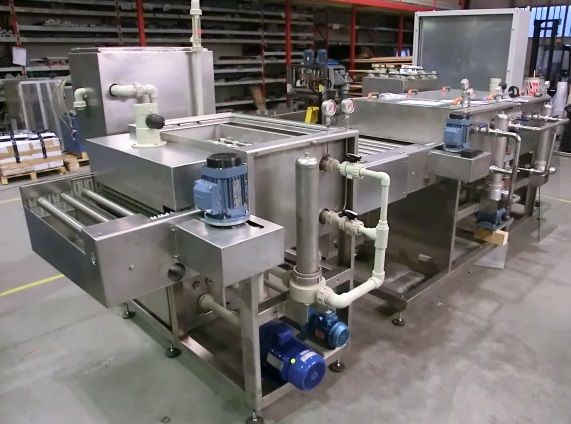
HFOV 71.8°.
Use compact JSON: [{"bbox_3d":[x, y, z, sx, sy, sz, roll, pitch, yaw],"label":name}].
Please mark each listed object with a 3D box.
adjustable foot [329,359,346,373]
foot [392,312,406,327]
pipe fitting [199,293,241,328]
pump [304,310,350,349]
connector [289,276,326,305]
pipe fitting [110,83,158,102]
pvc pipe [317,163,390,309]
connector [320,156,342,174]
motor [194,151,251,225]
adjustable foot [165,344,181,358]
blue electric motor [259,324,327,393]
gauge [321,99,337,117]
[{"bbox_3d":[0.290,0.837,2.196,0.086,0.060,0.085,0,19,0],"label":"adjustable foot"},{"bbox_3d":[0.741,0.676,2.555,0.083,0.069,0.082,-18,26,-42],"label":"foot"},{"bbox_3d":[-0.358,0.568,2.253,0.067,0.071,0.350,-18,26,-42],"label":"pipe fitting"},{"bbox_3d":[0.247,0.640,2.189,0.124,0.188,0.197,-18,26,-42],"label":"pump"},{"bbox_3d":[0.087,0.325,1.654,0.140,0.087,0.139,-18,26,-42],"label":"connector"},{"bbox_3d":[-0.713,-0.551,1.846,0.057,0.086,0.418,-18,26,-42],"label":"pipe fitting"},{"bbox_3d":[0.239,0.089,1.625,0.314,0.494,0.226,-18,26,-42],"label":"pvc pipe"},{"bbox_3d":[0.199,-0.204,1.745,0.057,0.060,0.098,-18,26,-42],"label":"connector"},{"bbox_3d":[-0.208,-0.076,1.314,0.160,0.215,0.183,14,23,39],"label":"motor"},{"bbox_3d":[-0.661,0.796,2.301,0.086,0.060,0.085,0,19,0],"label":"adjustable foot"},{"bbox_3d":[0.029,0.716,1.965,0.169,0.235,0.300,-18,26,-42],"label":"blue electric motor"},{"bbox_3d":[0.190,-0.458,1.727,0.067,0.071,0.032,-18,26,-42],"label":"gauge"}]

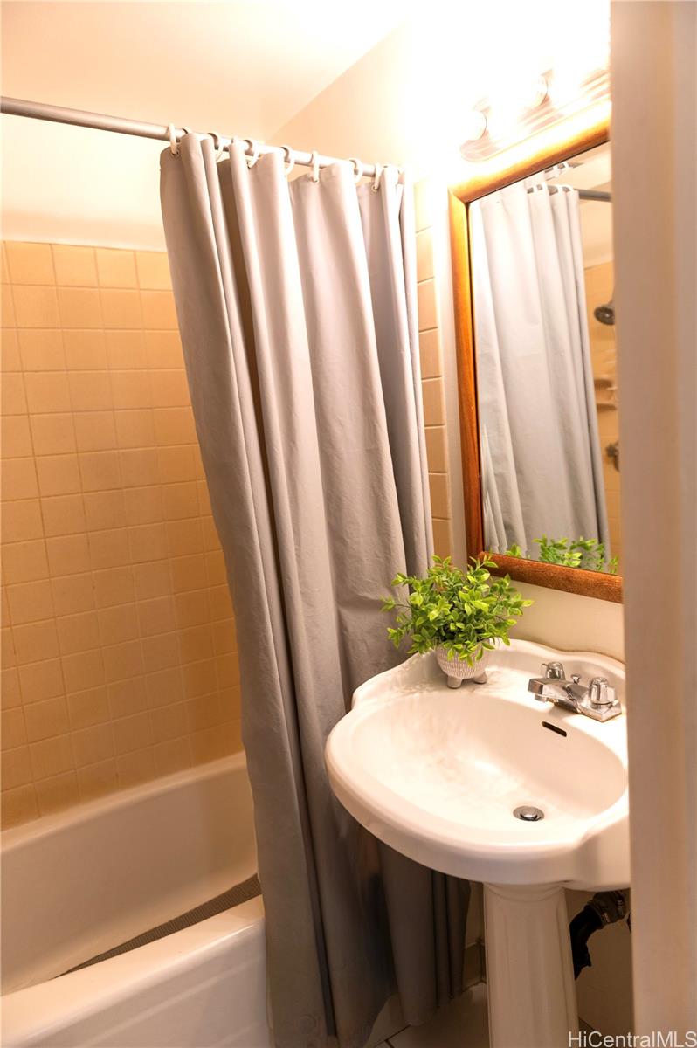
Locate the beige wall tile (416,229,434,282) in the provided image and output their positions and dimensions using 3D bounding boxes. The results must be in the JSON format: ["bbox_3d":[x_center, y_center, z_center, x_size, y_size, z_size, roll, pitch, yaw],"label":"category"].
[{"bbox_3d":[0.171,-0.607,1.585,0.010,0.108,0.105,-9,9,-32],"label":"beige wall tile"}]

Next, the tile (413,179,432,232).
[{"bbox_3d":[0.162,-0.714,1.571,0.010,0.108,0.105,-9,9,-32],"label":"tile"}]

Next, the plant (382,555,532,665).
[{"bbox_3d":[0.216,0.169,1.389,0.275,0.212,0.290,-4,7,1],"label":"plant"}]

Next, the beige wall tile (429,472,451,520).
[{"bbox_3d":[0.212,-0.068,1.656,0.010,0.108,0.105,-9,9,-32],"label":"beige wall tile"}]

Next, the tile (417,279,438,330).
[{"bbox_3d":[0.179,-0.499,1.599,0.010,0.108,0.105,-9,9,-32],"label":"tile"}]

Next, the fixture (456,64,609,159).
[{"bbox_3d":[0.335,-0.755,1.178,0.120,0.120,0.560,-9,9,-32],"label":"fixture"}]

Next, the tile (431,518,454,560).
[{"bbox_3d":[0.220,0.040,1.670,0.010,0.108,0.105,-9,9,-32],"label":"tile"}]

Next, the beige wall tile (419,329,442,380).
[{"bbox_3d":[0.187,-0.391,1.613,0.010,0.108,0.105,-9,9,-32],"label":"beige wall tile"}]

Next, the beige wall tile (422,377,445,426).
[{"bbox_3d":[0.195,-0.283,1.627,0.010,0.108,0.105,-9,9,-32],"label":"beige wall tile"}]

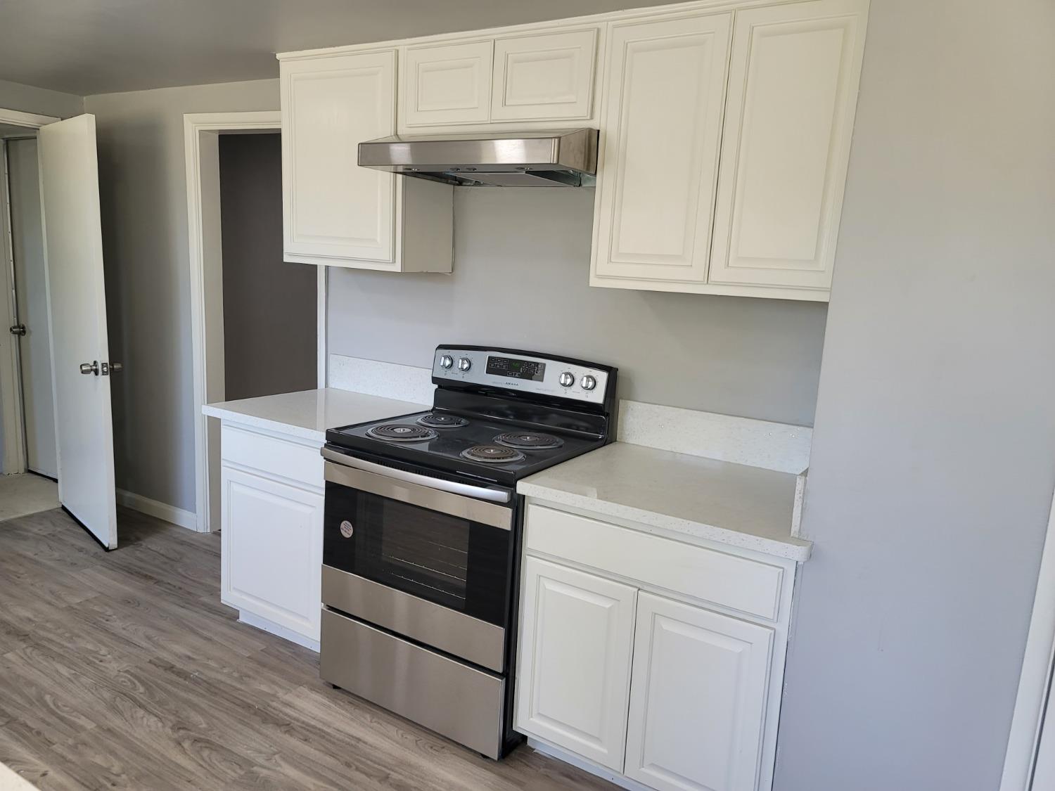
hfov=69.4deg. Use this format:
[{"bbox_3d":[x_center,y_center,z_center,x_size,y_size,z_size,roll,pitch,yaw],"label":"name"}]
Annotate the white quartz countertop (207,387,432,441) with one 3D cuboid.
[{"bbox_3d":[-0.775,0.061,2.989,0.655,0.034,0.658,9,12,31],"label":"white quartz countertop"}]

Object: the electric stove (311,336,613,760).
[{"bbox_3d":[-0.212,0.458,2.643,0.757,1.180,0.705,9,12,31],"label":"electric stove"}]

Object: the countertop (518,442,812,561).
[{"bbox_3d":[0.478,0.270,2.220,0.781,0.034,0.662,9,12,31],"label":"countertop"}]

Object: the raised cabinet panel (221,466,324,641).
[{"bbox_3d":[-0.939,0.586,2.812,0.566,0.557,0.020,9,12,31],"label":"raised cabinet panel"}]

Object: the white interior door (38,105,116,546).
[{"bbox_3d":[-2.269,-0.312,3.839,0.806,2.035,0.036,13,14,44],"label":"white interior door"}]

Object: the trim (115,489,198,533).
[{"bbox_3d":[-2.146,0.619,4.307,0.875,0.100,0.015,9,12,31],"label":"trim"}]

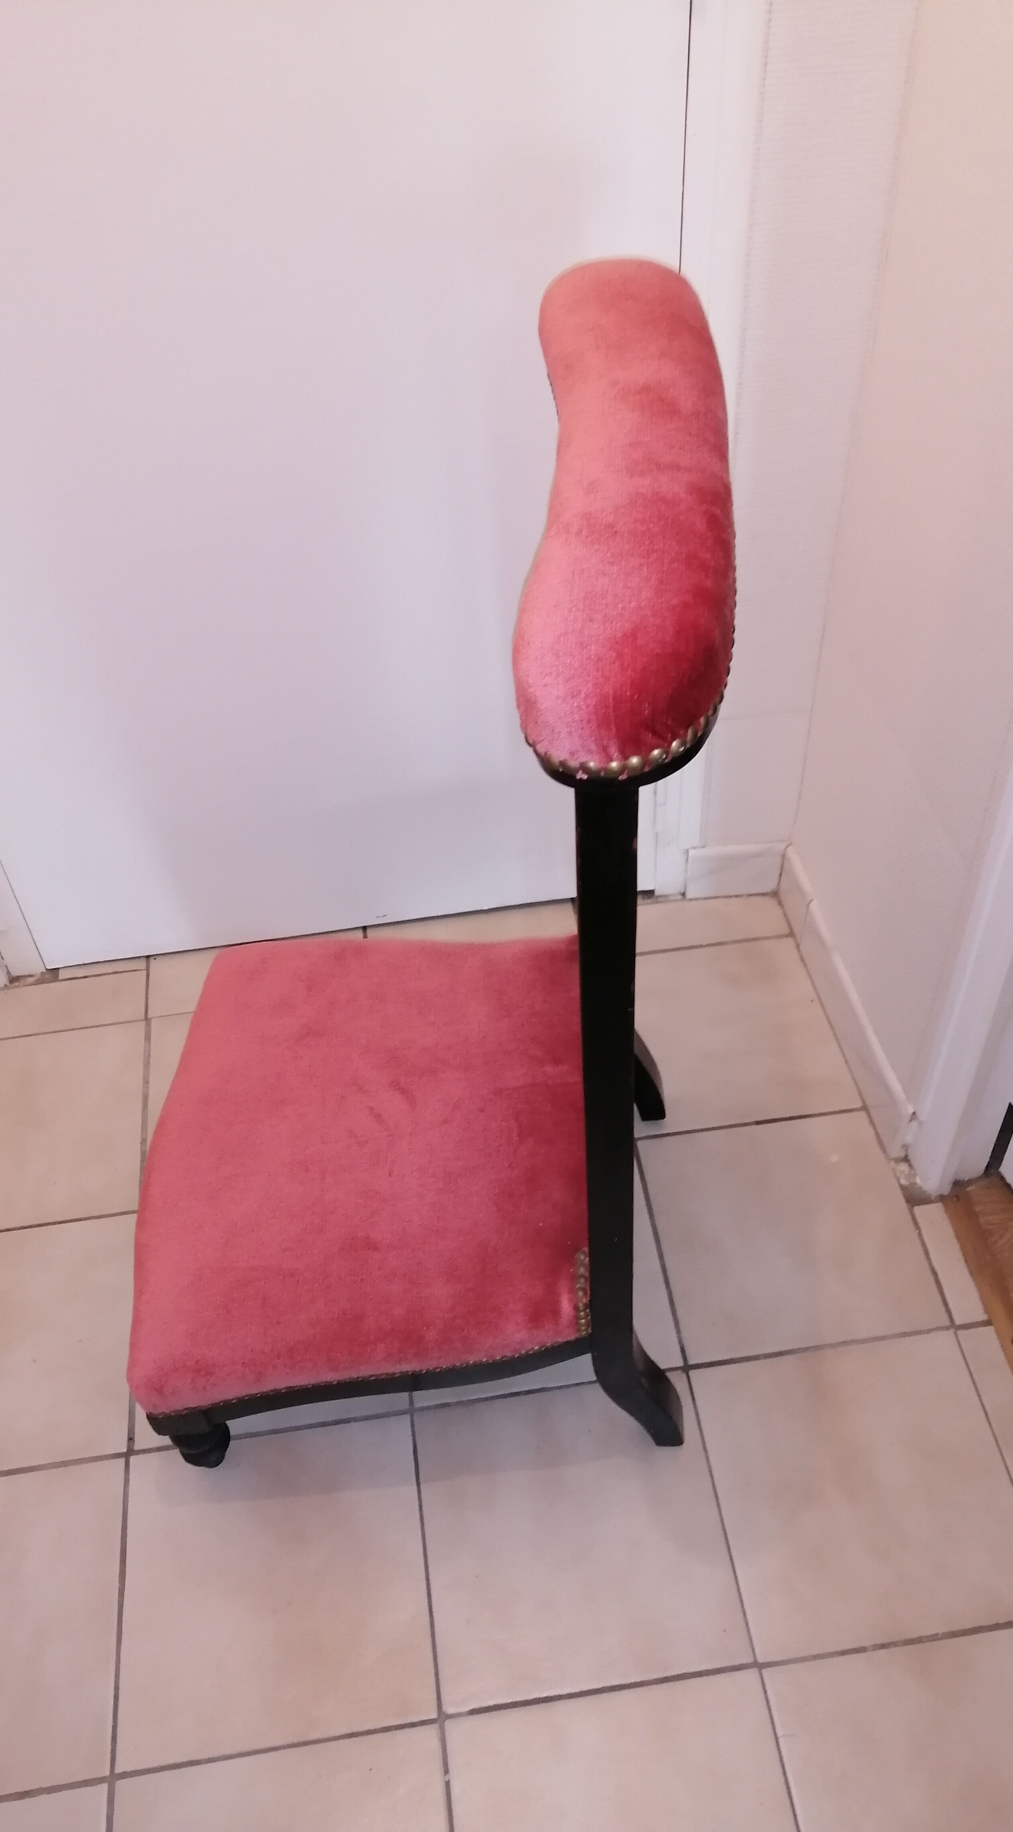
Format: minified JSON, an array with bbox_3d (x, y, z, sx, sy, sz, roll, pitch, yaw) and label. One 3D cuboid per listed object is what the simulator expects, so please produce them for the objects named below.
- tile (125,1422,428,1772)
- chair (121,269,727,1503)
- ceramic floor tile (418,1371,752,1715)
[{"bbox_3d":[-0.197,0.564,1.167,0.251,0.010,0.247,-7,47,-4],"label":"tile"},{"bbox_3d":[-0.088,0.049,1.030,0.473,0.882,0.430,-2,47,2],"label":"chair"},{"bbox_3d":[0.058,0.530,1.183,0.251,0.010,0.247,-7,47,-4],"label":"ceramic floor tile"}]

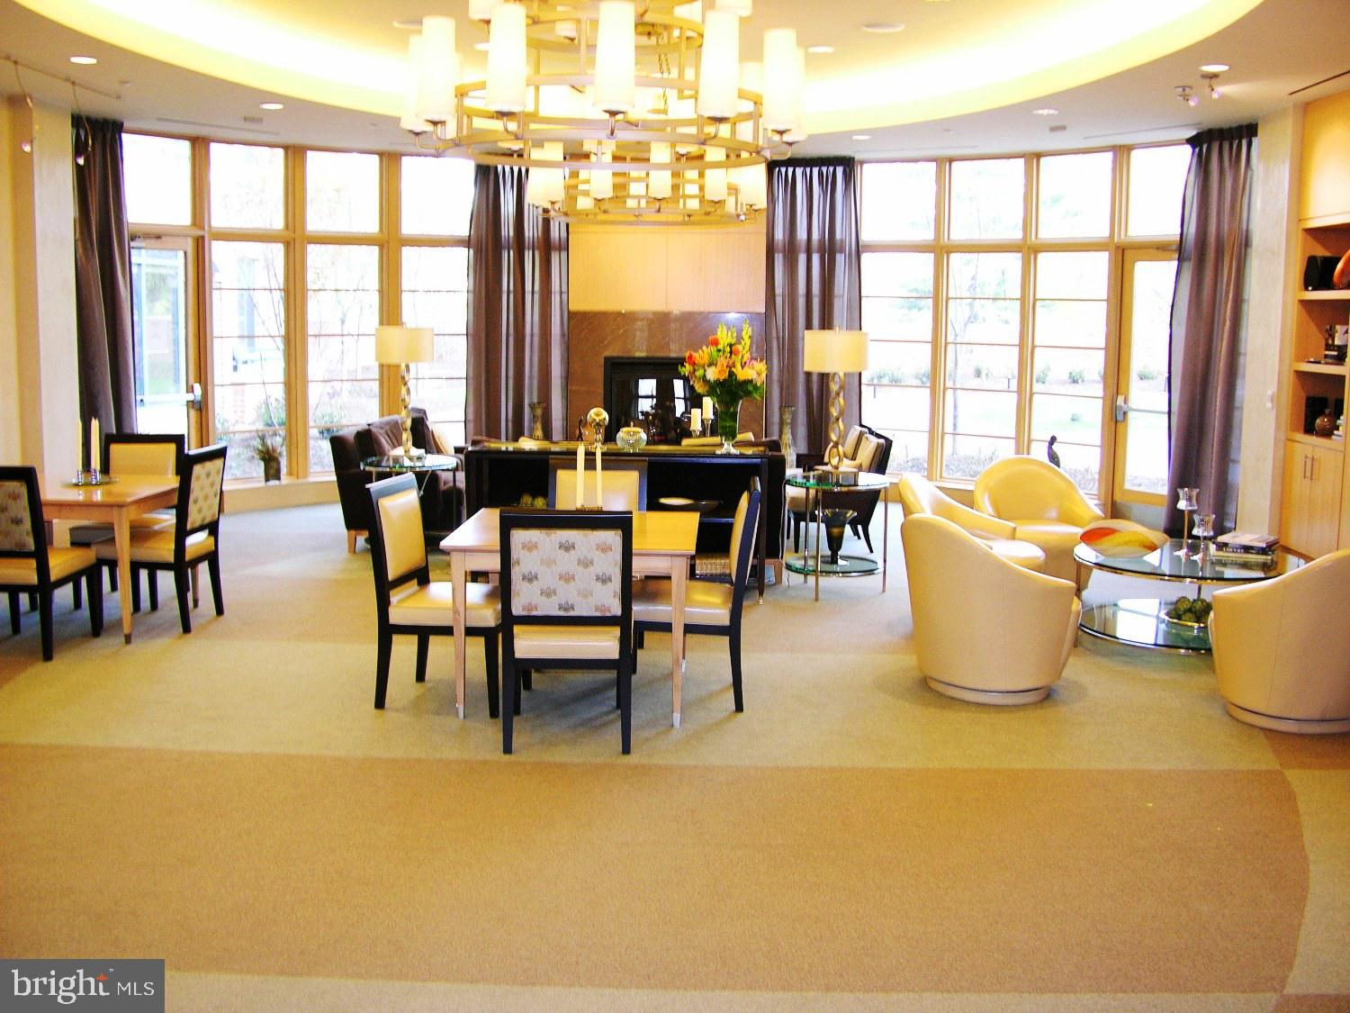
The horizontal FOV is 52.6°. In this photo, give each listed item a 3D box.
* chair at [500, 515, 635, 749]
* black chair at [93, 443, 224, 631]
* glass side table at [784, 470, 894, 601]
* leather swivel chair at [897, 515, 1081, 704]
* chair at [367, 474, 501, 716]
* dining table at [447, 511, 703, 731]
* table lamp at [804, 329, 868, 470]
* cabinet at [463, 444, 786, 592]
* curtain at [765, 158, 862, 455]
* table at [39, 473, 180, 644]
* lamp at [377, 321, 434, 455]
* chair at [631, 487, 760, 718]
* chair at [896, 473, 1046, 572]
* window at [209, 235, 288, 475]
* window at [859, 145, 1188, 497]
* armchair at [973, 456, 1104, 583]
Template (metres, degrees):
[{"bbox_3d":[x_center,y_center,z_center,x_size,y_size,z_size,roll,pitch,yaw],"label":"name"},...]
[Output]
[{"bbox_3d":[-0.431,0.450,5.485,0.500,0.950,0.600,0,8,-2],"label":"chair"},{"bbox_3d":[-2.777,0.160,7.367,0.575,0.950,0.490,1,8,5],"label":"black chair"},{"bbox_3d":[0.983,0.183,8.344,0.640,0.670,0.640,1,9,0],"label":"glass side table"},{"bbox_3d":[1.434,0.429,6.180,0.780,0.820,0.760,-4,9,-30],"label":"leather swivel chair"},{"bbox_3d":[-0.980,0.381,5.976,0.600,0.950,0.490,2,9,11],"label":"chair"},{"bbox_3d":[-0.417,0.471,6.063,1.035,0.750,1.035,1,8,2],"label":"dining table"},{"bbox_3d":[0.988,-0.637,8.330,0.390,0.913,0.390,1,8,0],"label":"table lamp"},{"bbox_3d":[-0.316,0.099,8.262,1.760,0.885,0.430,1,8,0],"label":"cabinet"},{"bbox_3d":[1.159,-1.425,11.562,0.830,2.940,0.160,3,8,13],"label":"curtain"},{"bbox_3d":[-3.144,0.262,7.196,1.030,0.740,1.020,1,8,2],"label":"table"},{"bbox_3d":[-1.781,-0.755,9.045,0.390,0.907,0.390,1,8,0],"label":"lamp"},{"bbox_3d":[0.070,0.367,6.027,0.590,0.950,0.490,1,8,4],"label":"chair"},{"bbox_3d":[1.637,0.236,7.602,0.790,0.810,0.790,3,9,14],"label":"chair"},{"bbox_3d":[-3.457,-1.181,11.132,0.610,1.930,0.080,-5,10,-36],"label":"window"},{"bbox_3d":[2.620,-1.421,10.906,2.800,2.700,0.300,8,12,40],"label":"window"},{"bbox_3d":[2.208,0.131,8.334,0.790,0.810,0.790,-3,10,-23],"label":"armchair"}]

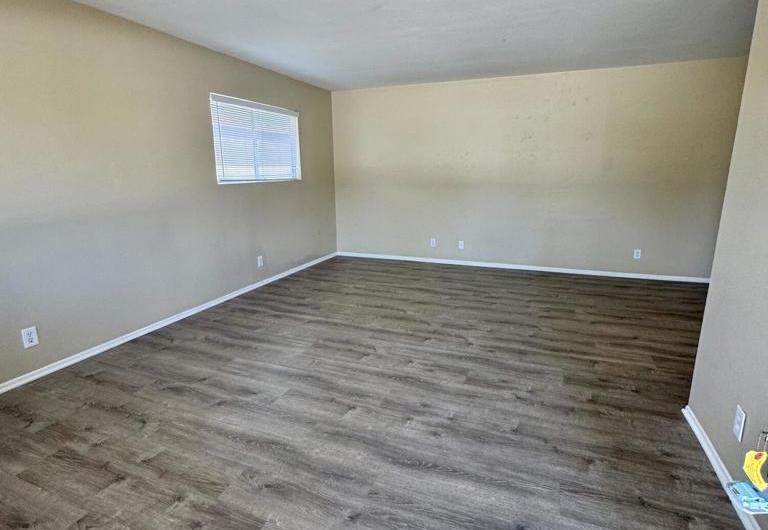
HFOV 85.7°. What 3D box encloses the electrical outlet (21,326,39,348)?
[{"bbox_3d":[-2.303,0.471,2.697,0.010,0.118,0.076,5,14,21],"label":"electrical outlet"}]

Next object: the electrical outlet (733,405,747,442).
[{"bbox_3d":[1.453,0.647,1.688,0.010,0.118,0.075,5,14,21],"label":"electrical outlet"}]

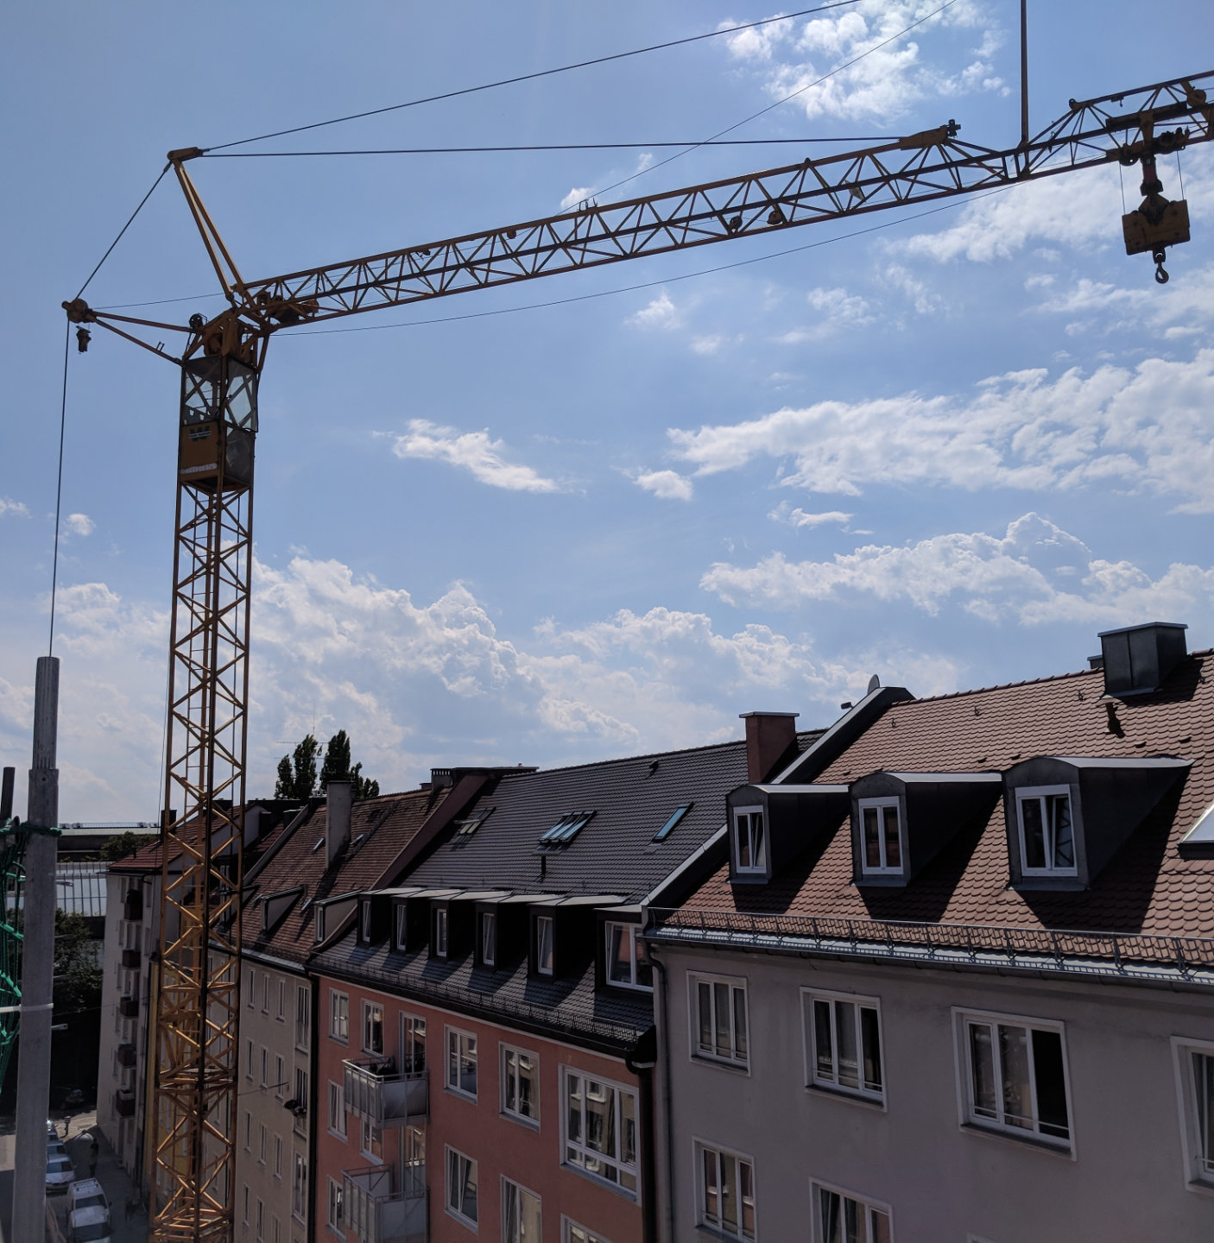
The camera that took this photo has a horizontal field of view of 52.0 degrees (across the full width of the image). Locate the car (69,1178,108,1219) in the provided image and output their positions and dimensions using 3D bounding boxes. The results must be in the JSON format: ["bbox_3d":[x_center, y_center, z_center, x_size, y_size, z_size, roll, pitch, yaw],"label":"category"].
[{"bbox_3d":[-25.751,29.146,61.748,1.800,1.550,4.400,4,-12,-27],"label":"car"}]

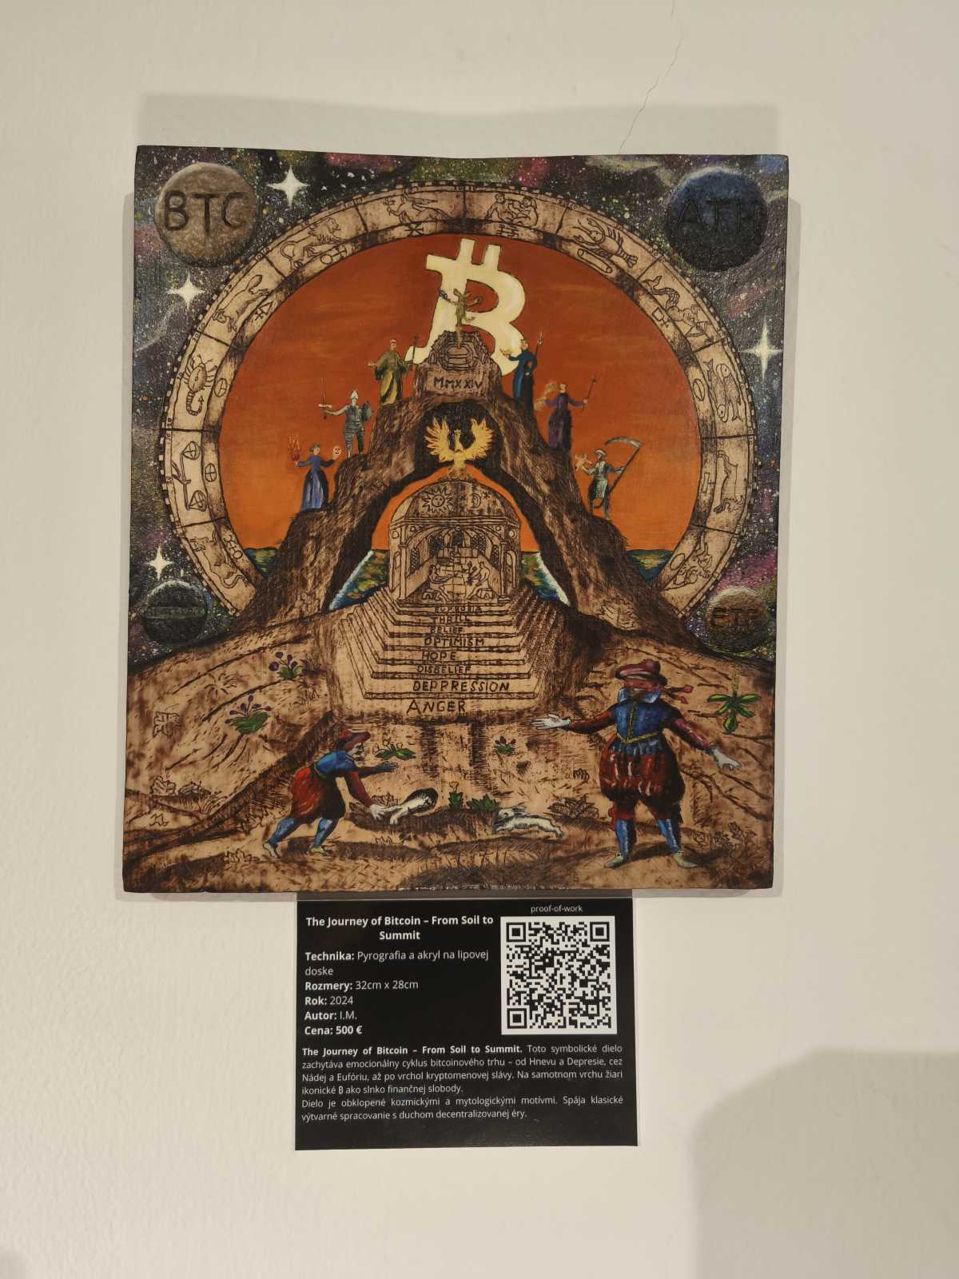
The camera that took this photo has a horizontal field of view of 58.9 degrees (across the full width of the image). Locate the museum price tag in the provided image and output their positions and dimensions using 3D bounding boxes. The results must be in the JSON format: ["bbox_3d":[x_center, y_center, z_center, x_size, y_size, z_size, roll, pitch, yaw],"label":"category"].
[{"bbox_3d":[-0.006,0.168,0.372,0.148,0.105,0.003,0,-5,-1],"label":"museum price tag"}]

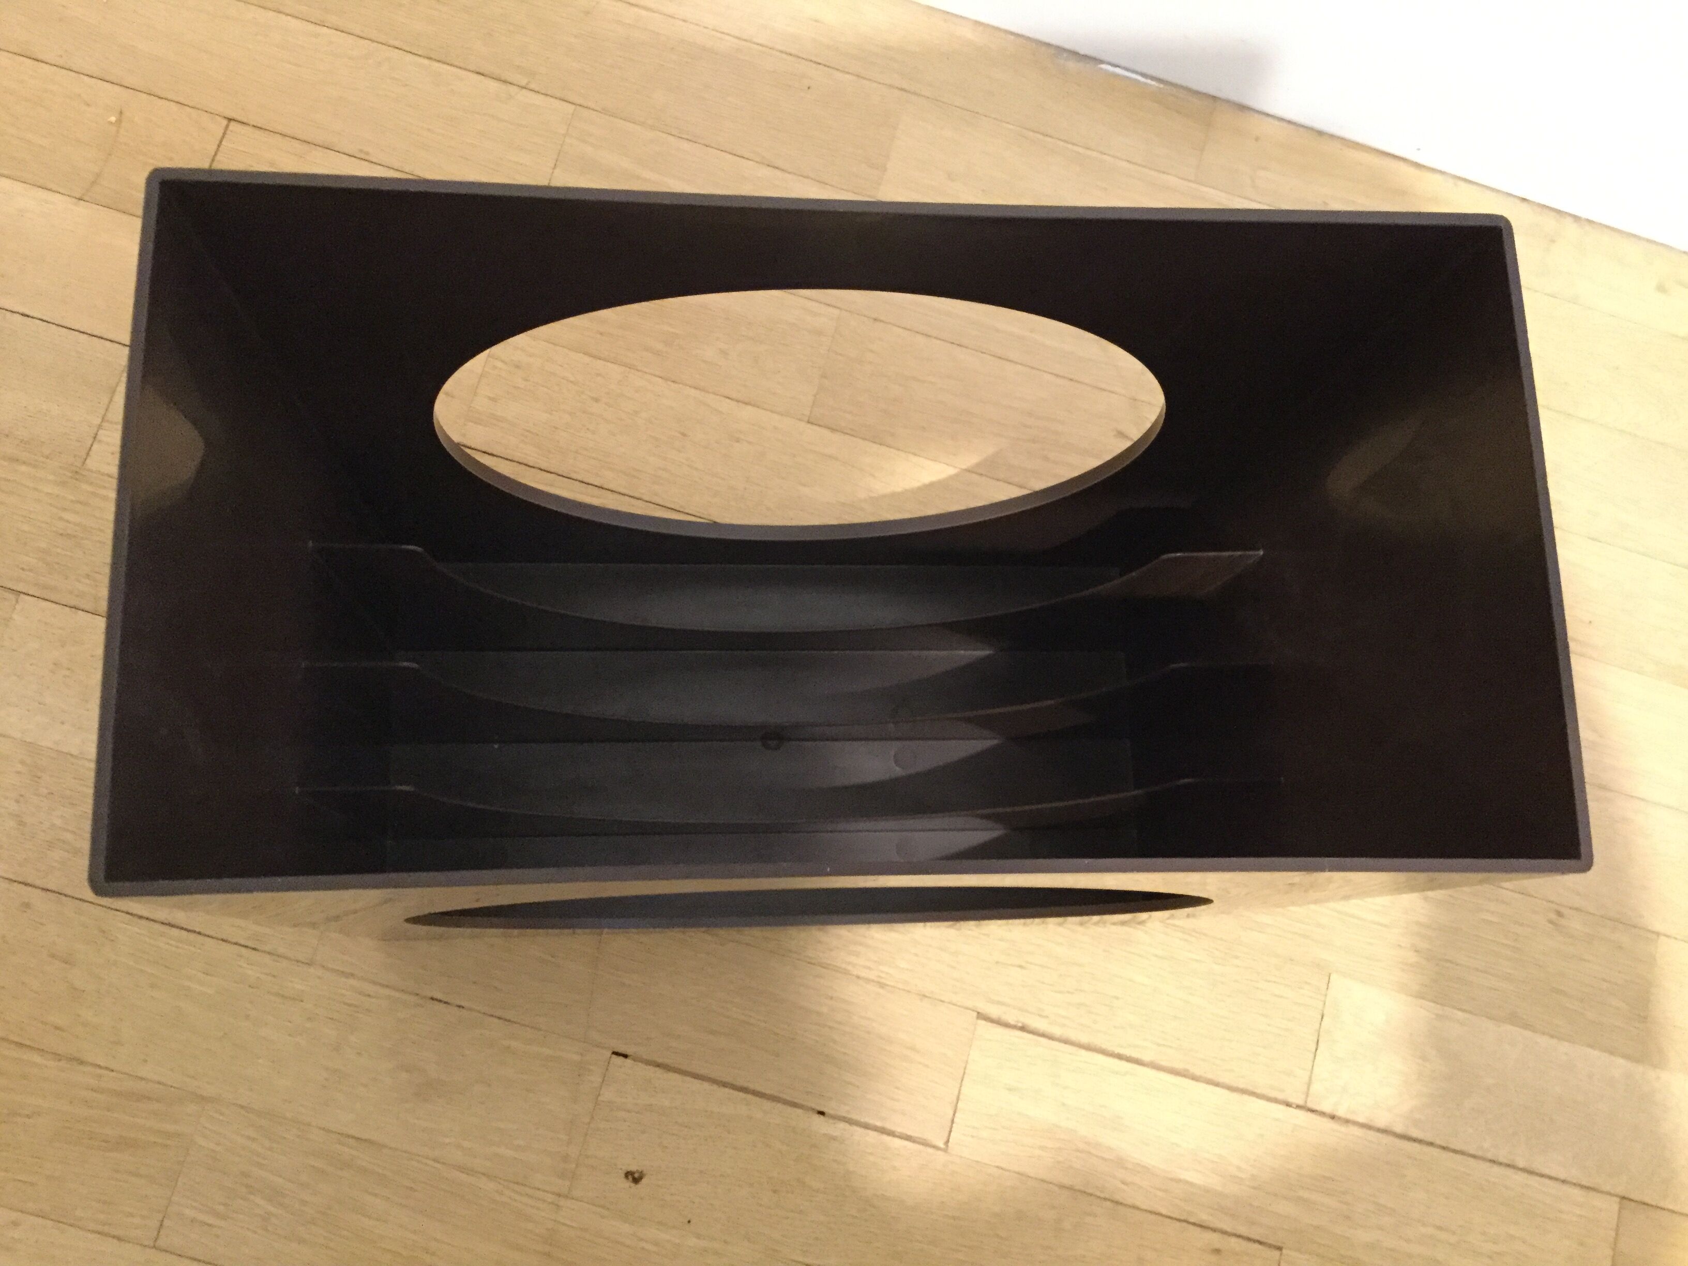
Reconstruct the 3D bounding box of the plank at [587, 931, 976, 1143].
[{"bbox_3d":[-0.030,0.182,0.698,0.175,0.014,0.062,17,78,-2],"label":"plank"}]

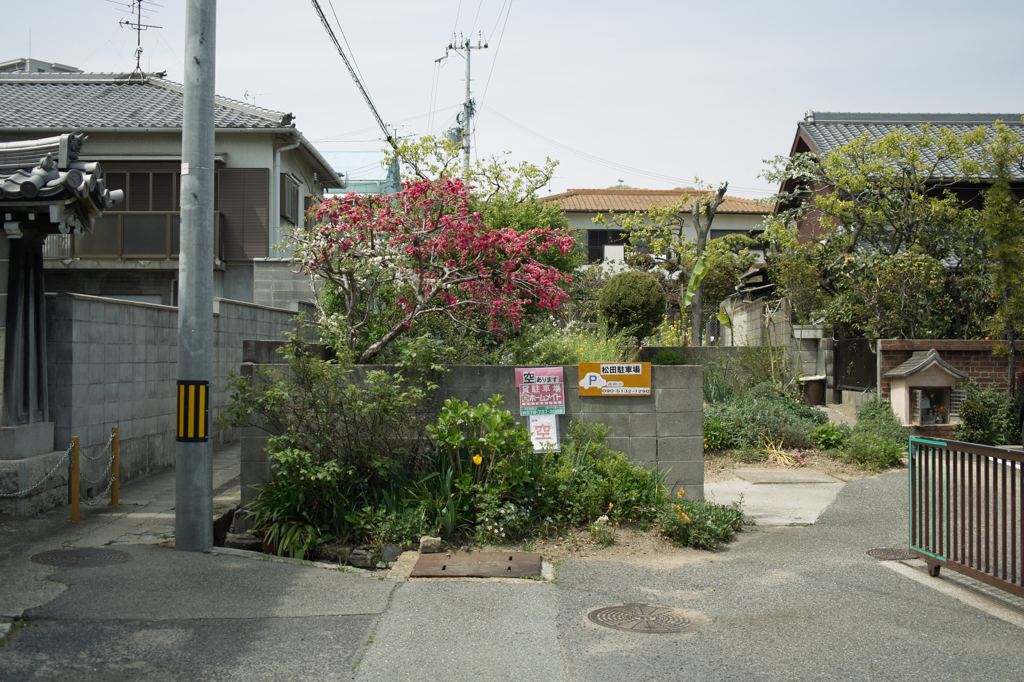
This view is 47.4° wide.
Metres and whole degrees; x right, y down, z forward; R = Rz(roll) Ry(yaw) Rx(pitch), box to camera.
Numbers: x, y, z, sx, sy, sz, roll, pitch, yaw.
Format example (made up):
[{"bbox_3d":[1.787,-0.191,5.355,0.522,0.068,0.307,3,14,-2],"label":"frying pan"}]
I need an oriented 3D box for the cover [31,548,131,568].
[{"bbox_3d":[-2.971,1.520,8.050,0.650,0.040,0.650,3,0,0],"label":"cover"}]

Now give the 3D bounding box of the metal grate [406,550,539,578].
[{"bbox_3d":[-0.239,1.599,8.200,0.890,0.050,0.700,0,2,1],"label":"metal grate"}]

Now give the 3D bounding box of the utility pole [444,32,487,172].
[{"bbox_3d":[-1.870,-6.614,48.130,1.750,12.200,0.700,0,-1,0],"label":"utility pole"}]

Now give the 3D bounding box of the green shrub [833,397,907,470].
[{"bbox_3d":[4.040,1.040,13.150,0.780,0.780,0.820,0,-1,0],"label":"green shrub"}]

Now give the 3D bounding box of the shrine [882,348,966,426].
[{"bbox_3d":[4.860,0.545,13.650,0.760,0.910,0.700,0,-1,0],"label":"shrine"}]

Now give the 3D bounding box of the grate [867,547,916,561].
[{"bbox_3d":[2.895,1.629,8.800,0.440,0.040,0.440,-1,1,0],"label":"grate"}]

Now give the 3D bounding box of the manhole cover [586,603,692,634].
[{"bbox_3d":[0.787,1.689,7.000,0.650,0.040,0.650,2,1,0],"label":"manhole cover"}]

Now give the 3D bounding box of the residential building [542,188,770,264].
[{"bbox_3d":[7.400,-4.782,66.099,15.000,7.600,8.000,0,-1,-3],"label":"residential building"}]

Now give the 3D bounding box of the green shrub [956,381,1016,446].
[{"bbox_3d":[5.520,0.850,13.600,0.660,0.740,0.660,0,-1,0],"label":"green shrub"}]

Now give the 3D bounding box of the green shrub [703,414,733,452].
[{"bbox_3d":[2.310,1.055,13.300,0.450,0.450,0.450,0,-1,0],"label":"green shrub"}]

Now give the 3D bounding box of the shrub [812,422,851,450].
[{"bbox_3d":[3.809,1.139,13.900,0.450,0.360,0.450,0,-1,0],"label":"shrub"}]

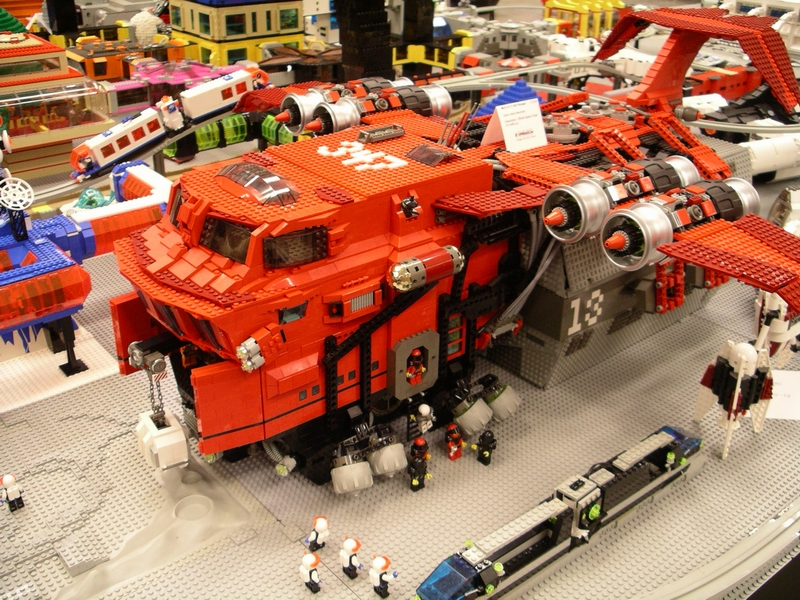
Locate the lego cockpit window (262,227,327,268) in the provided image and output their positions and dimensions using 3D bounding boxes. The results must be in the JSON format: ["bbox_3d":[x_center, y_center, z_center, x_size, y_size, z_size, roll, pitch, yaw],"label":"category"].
[{"bbox_3d":[-0.105,-0.054,0.856,0.066,0.033,0.012,-12,30,-25],"label":"lego cockpit window"}]

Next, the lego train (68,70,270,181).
[{"bbox_3d":[-0.431,-0.338,1.631,0.427,0.065,0.038,-34,41,-26],"label":"lego train"}]

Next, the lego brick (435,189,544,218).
[{"bbox_3d":[0.109,-0.107,0.950,0.140,0.011,0.086,-20,34,-36],"label":"lego brick"}]

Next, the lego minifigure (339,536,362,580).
[{"bbox_3d":[-0.048,0.251,0.832,0.022,0.043,0.025,-20,34,-36],"label":"lego minifigure"}]

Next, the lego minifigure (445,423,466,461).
[{"bbox_3d":[0.064,0.168,1.019,0.025,0.042,0.020,-20,33,-35],"label":"lego minifigure"}]

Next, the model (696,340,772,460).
[{"bbox_3d":[0.410,0.117,1.041,0.091,0.133,0.082,12,29,19],"label":"model"}]

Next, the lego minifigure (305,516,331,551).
[{"bbox_3d":[-0.082,0.238,0.877,0.025,0.042,0.021,-20,33,-35],"label":"lego minifigure"}]

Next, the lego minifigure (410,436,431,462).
[{"bbox_3d":[0.024,0.179,0.977,0.025,0.042,0.022,-20,34,-36],"label":"lego minifigure"}]

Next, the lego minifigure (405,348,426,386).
[{"bbox_3d":[0.017,0.073,0.968,0.025,0.041,0.020,-20,33,-35],"label":"lego minifigure"}]

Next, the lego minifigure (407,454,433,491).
[{"bbox_3d":[0.020,0.194,0.966,0.025,0.042,0.020,-20,33,-35],"label":"lego minifigure"}]

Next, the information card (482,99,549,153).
[{"bbox_3d":[0.140,-0.211,1.027,0.069,0.051,0.043,-18,32,-33],"label":"information card"}]

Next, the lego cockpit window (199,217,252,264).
[{"bbox_3d":[-0.165,-0.058,0.820,0.069,0.033,0.011,22,11,36],"label":"lego cockpit window"}]

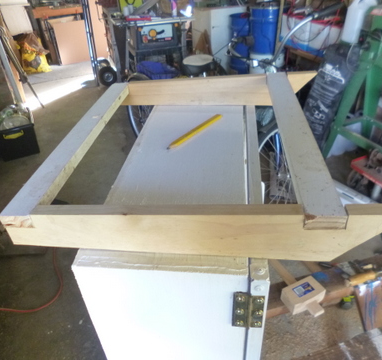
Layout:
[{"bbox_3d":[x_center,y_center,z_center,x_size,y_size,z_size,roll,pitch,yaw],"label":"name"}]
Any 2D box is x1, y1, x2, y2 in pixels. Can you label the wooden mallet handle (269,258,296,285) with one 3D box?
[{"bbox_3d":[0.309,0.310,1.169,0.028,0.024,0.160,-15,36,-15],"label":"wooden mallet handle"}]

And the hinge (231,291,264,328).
[{"bbox_3d":[0.068,0.157,0.390,0.036,0.065,0.008,1,35,7],"label":"hinge"}]

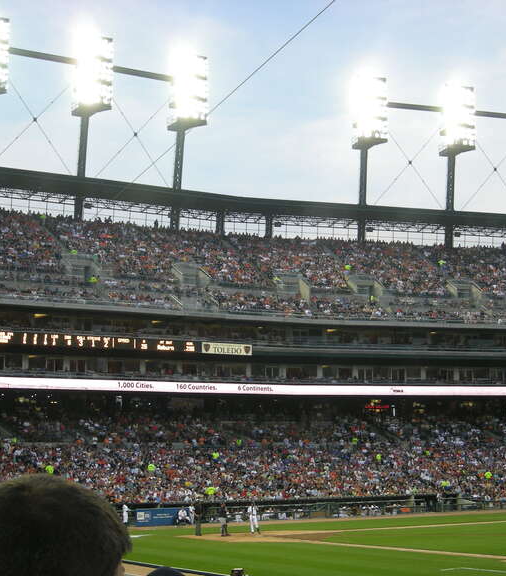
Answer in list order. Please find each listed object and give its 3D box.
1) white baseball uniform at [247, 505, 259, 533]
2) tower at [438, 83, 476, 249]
[{"bbox_3d":[0.027,12.524,65.100,0.620,1.500,0.450,-3,-8,11],"label":"white baseball uniform"},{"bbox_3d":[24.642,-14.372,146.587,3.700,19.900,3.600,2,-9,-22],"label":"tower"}]

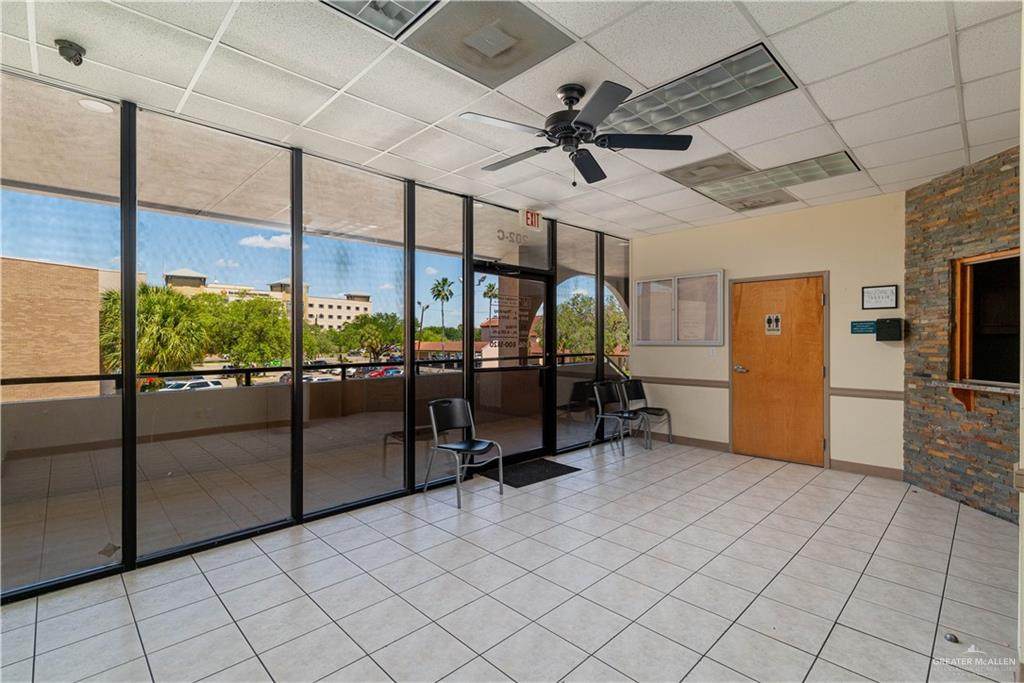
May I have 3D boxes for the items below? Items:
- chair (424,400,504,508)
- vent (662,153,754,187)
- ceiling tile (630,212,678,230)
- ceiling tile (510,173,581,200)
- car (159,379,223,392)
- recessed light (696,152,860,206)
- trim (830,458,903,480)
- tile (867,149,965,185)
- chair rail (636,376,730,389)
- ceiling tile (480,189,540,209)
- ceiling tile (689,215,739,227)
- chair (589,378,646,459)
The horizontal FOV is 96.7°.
[{"bbox_3d":[-0.436,0.931,3.986,0.485,0.805,0.565,0,0,-44],"label":"chair"},{"bbox_3d":[1.669,-1.453,3.856,0.617,0.025,0.610,-1,1,-44],"label":"vent"},{"bbox_3d":[1.689,-1.459,5.556,0.605,0.020,0.605,0,0,-44],"label":"ceiling tile"},{"bbox_3d":[0.366,-1.443,4.282,0.605,0.020,0.605,0,0,-44],"label":"ceiling tile"},{"bbox_3d":[-27.178,4.111,38.008,1.950,1.760,4.900,0,1,27],"label":"car"},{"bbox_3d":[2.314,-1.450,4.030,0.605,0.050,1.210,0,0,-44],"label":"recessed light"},{"bbox_3d":[3.517,1.276,4.525,0.015,0.101,0.573,0,0,-44],"label":"trim"},{"bbox_3d":[3.404,-1.454,3.832,0.617,0.025,0.610,-1,1,-44],"label":"tile"},{"bbox_3d":[2.121,0.527,5.918,0.020,0.085,1.310,0,1,-44],"label":"chair rail"},{"bbox_3d":[0.014,-1.449,4.645,0.605,0.020,0.400,0,0,-44],"label":"ceiling tile"},{"bbox_3d":[2.426,-1.444,5.409,0.270,0.020,0.600,0,1,-44],"label":"ceiling tile"},{"bbox_3d":[1.289,0.929,5.637,0.485,0.805,0.565,0,0,-44],"label":"chair"}]

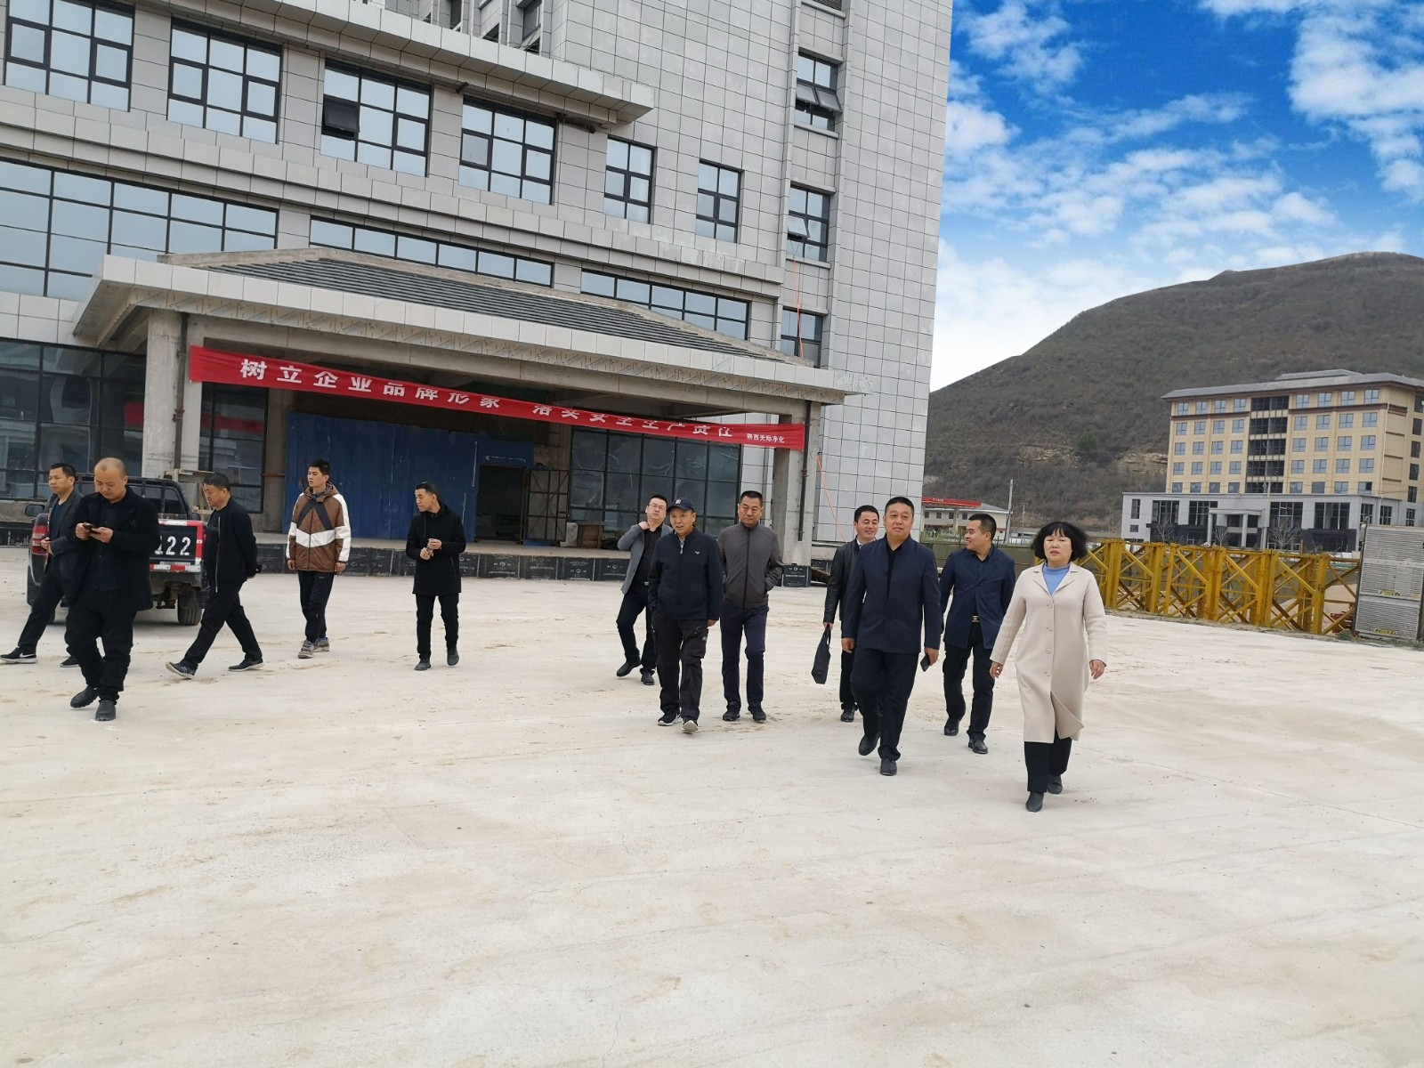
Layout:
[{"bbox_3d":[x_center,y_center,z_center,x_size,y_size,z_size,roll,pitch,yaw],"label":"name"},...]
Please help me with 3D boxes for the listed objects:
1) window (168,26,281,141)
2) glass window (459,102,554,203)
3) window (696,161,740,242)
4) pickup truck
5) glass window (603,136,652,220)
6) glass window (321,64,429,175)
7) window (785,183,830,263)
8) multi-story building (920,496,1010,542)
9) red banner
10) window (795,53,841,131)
[{"bbox_3d":[-12.573,-11.644,28.776,2.697,2.576,0.150,3,0,-32],"label":"window"},{"bbox_3d":[-6.089,-11.277,32.861,2.869,2.556,0.150,3,0,-32],"label":"glass window"},{"bbox_3d":[0.183,-10.968,36.812,1.707,2.445,0.150,3,0,-32],"label":"window"},{"bbox_3d":[-7.345,0.113,13.714,1.800,1.710,5.100,3,0,-29],"label":"pickup truck"},{"bbox_3d":[-2.643,-11.113,35.032,1.727,2.424,0.150,3,0,-32],"label":"glass window"},{"bbox_3d":[-9.329,-11.461,30.820,2.879,2.586,0.150,3,0,-32],"label":"glass window"},{"bbox_3d":[3.296,-10.772,38.893,1.808,2.596,0.150,3,0,-32],"label":"window"},{"bbox_3d":[50.141,-2.224,222.000,18.500,9.300,10.000,3,0,-3],"label":"multi-story building"},{"bbox_3d":[-3.880,-2.980,25.898,15.100,0.840,0.300,3,0,-32],"label":"red banner"},{"bbox_3d":[3.569,-15.330,38.866,1.798,2.596,0.150,3,0,-32],"label":"window"}]

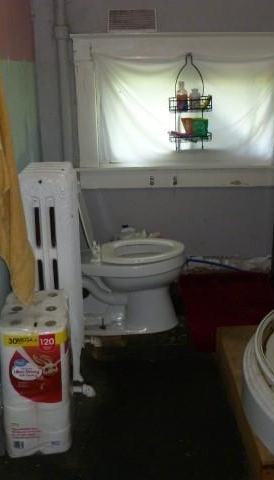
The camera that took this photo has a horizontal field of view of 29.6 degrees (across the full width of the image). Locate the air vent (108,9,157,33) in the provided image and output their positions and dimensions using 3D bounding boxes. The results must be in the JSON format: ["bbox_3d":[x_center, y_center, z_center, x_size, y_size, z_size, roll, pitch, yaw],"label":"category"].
[{"bbox_3d":[-0.027,-1.357,3.204,0.295,0.140,0.020,-1,17,0],"label":"air vent"}]

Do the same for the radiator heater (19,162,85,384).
[{"bbox_3d":[-0.368,0.169,2.336,0.205,0.970,0.330,-1,17,0],"label":"radiator heater"}]

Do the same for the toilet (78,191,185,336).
[{"bbox_3d":[-0.086,0.089,2.789,0.745,0.780,0.440,-1,17,0],"label":"toilet"}]

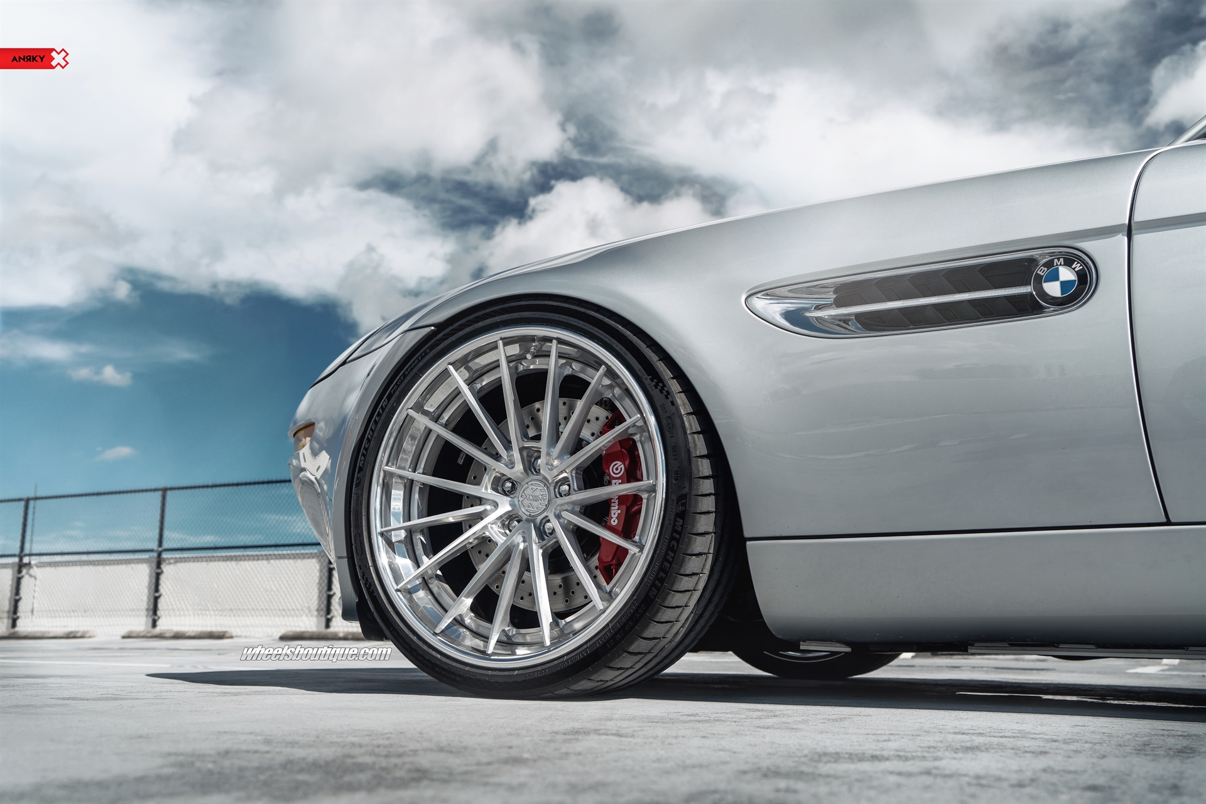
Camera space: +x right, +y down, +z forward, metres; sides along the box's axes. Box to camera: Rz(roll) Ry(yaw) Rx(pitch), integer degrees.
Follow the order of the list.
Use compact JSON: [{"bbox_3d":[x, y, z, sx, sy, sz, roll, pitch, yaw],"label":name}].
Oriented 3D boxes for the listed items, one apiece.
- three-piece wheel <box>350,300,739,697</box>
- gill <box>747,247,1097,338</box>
[{"bbox_3d":[-0.102,0.165,1.992,0.686,0.680,0.260,-6,-14,27],"label":"three-piece wheel"},{"bbox_3d":[0.442,-0.141,1.635,0.495,0.105,0.040,-6,-14,27],"label":"gill"}]

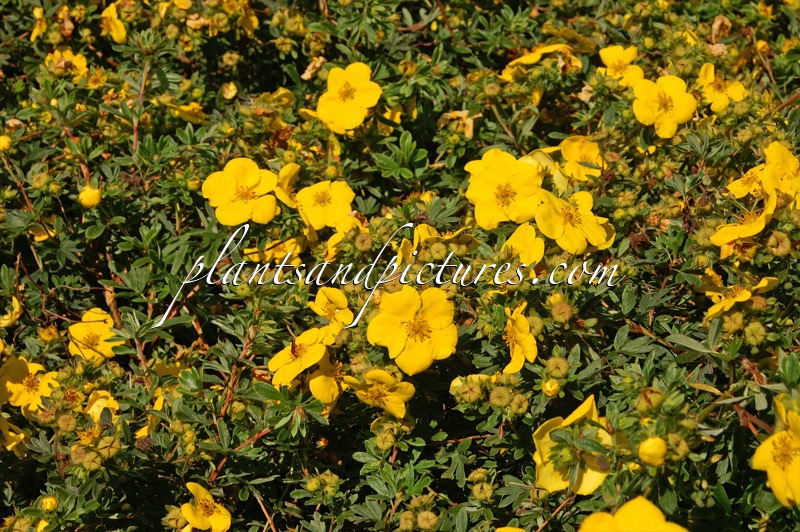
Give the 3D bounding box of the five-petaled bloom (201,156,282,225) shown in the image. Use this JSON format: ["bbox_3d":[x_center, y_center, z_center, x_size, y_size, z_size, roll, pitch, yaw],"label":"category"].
[{"bbox_3d":[-0.068,-0.032,0.860,0.033,0.012,0.032,-2,65,-3],"label":"five-petaled bloom"}]

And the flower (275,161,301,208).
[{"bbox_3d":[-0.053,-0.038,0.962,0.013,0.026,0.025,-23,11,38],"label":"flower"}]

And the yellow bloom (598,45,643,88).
[{"bbox_3d":[0.126,-0.114,1.142,0.029,0.012,0.027,0,63,0],"label":"yellow bloom"}]

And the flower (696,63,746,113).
[{"bbox_3d":[0.154,-0.085,0.955,0.025,0.010,0.025,-8,66,-10],"label":"flower"}]

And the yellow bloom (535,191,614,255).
[{"bbox_3d":[0.075,-0.019,0.860,0.034,0.012,0.030,-10,65,-13],"label":"yellow bloom"}]

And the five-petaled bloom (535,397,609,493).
[{"bbox_3d":[0.060,0.062,0.698,0.029,0.016,0.035,-2,70,-4],"label":"five-petaled bloom"}]

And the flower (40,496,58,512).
[{"bbox_3d":[-0.134,0.091,0.762,0.007,0.007,0.007,0,28,0],"label":"flower"}]

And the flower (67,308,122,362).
[{"bbox_3d":[-0.123,0.029,0.810,0.025,0.009,0.025,5,66,10],"label":"flower"}]

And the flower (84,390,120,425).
[{"bbox_3d":[-0.122,0.058,0.822,0.015,0.014,0.015,-4,70,-8],"label":"flower"}]

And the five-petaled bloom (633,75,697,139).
[{"bbox_3d":[0.144,-0.087,1.092,0.035,0.035,0.012,-1,-14,-2],"label":"five-petaled bloom"}]

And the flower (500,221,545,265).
[{"bbox_3d":[0.049,-0.007,0.825,0.023,0.012,0.024,10,72,16],"label":"flower"}]

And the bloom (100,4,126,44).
[{"bbox_3d":[-0.174,-0.146,1.212,0.013,0.025,0.020,4,19,-44],"label":"bloom"}]

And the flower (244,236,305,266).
[{"bbox_3d":[-0.052,-0.006,0.825,0.025,0.009,0.020,0,32,0],"label":"flower"}]

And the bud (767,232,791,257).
[{"bbox_3d":[0.171,-0.010,0.902,0.011,0.011,0.011,0,28,0],"label":"bud"}]

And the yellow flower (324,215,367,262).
[{"bbox_3d":[-0.023,-0.012,0.830,0.023,0.013,0.021,23,67,32],"label":"yellow flower"}]

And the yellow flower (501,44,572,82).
[{"bbox_3d":[0.073,-0.109,1.070,0.039,0.012,0.039,-18,8,45],"label":"yellow flower"}]

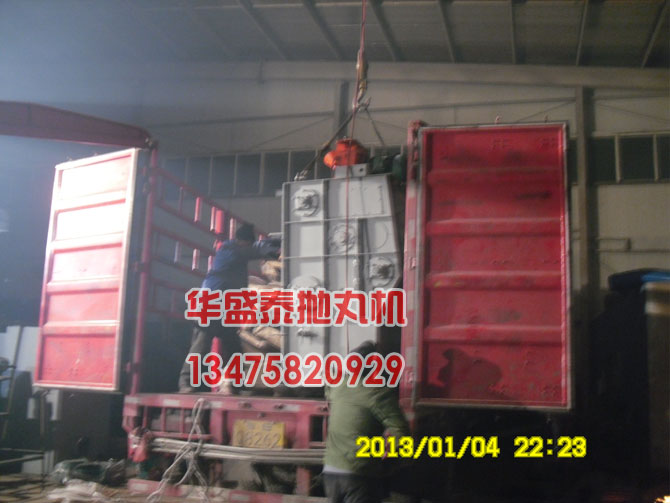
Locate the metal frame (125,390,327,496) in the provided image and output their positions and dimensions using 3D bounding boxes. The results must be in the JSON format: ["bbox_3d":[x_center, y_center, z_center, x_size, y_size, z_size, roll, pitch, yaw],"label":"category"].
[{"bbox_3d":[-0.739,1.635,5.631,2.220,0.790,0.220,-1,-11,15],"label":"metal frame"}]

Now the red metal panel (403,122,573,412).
[{"bbox_3d":[1.183,0.085,5.242,1.219,2.199,0.100,0,-9,13],"label":"red metal panel"}]

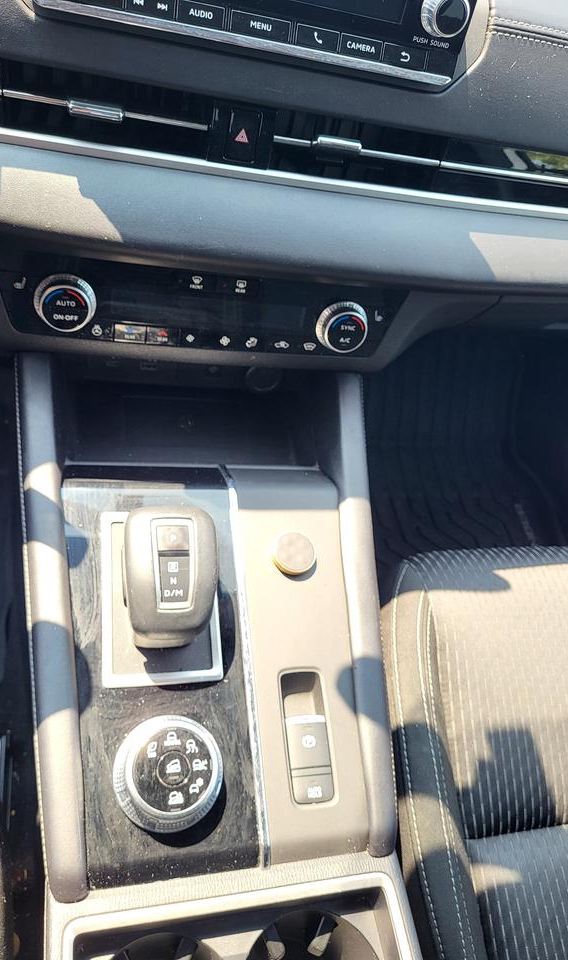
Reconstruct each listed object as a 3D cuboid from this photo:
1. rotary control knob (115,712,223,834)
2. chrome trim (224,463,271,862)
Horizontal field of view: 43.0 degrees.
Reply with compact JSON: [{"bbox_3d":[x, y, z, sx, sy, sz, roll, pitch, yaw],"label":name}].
[{"bbox_3d":[-0.073,0.190,0.471,0.072,0.026,0.072,1,65,-17],"label":"rotary control knob"},{"bbox_3d":[-0.030,0.125,0.537,0.009,0.016,0.292,1,65,-17],"label":"chrome trim"}]

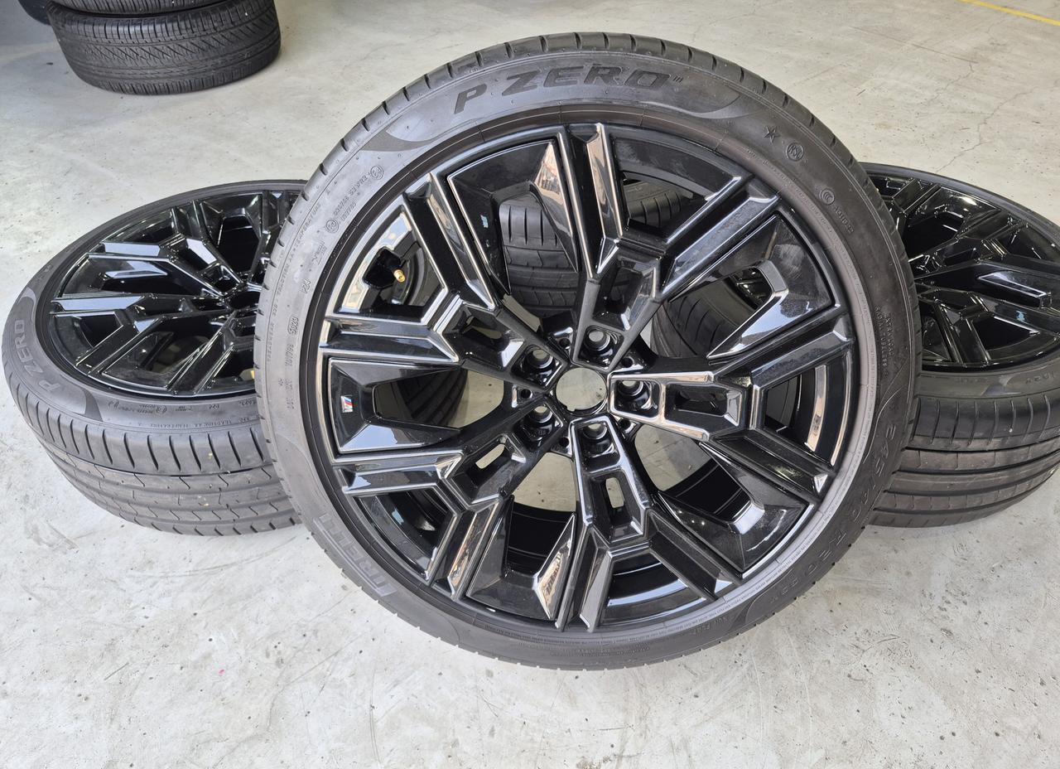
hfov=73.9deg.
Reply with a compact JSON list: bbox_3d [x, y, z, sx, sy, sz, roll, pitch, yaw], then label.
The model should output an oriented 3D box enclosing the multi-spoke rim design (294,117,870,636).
[{"bbox_3d":[0.057,-0.014,0.821,0.546,0.546,0.230,2,20,1],"label":"multi-spoke rim design"}]

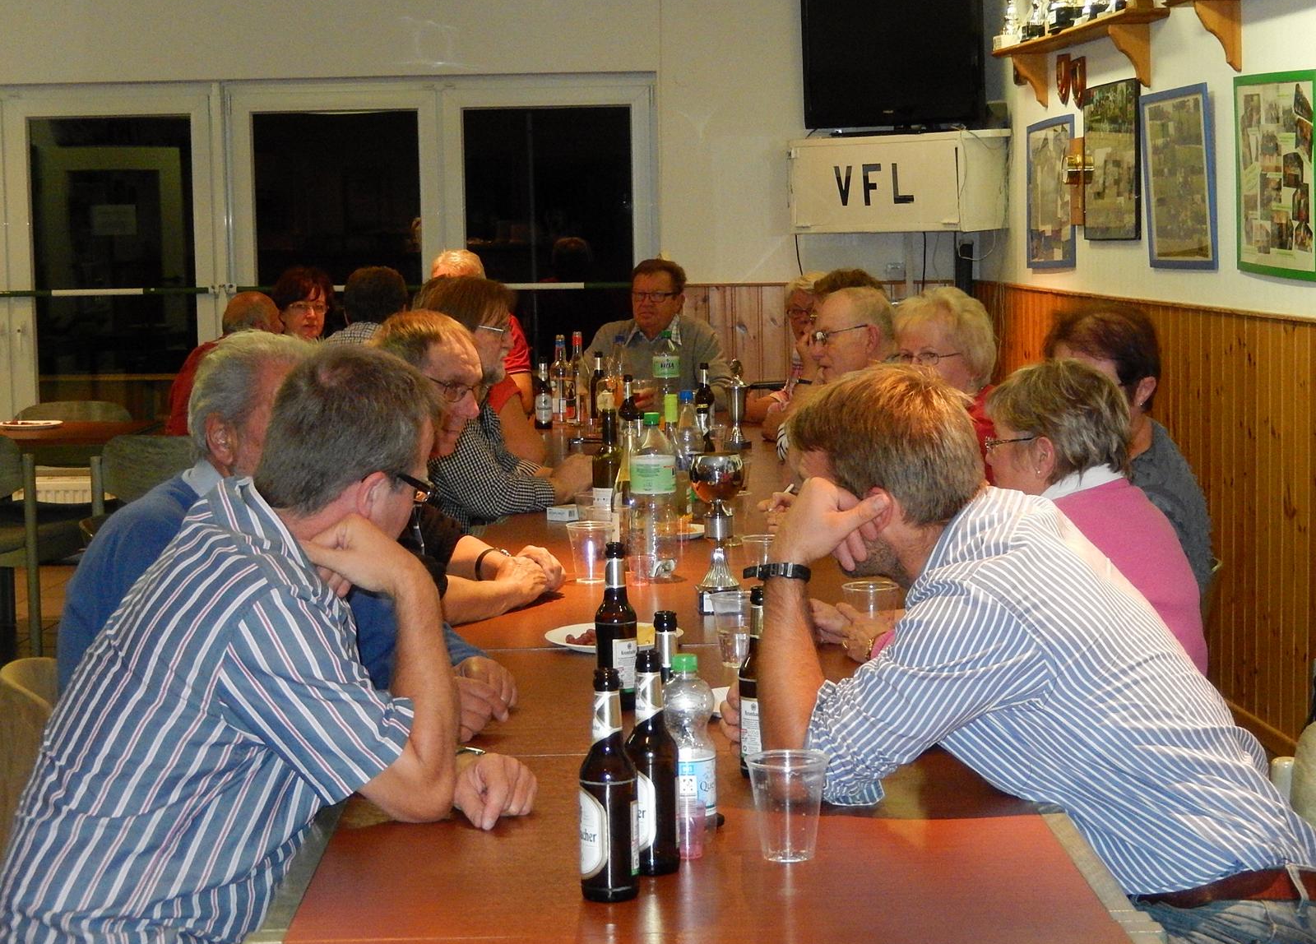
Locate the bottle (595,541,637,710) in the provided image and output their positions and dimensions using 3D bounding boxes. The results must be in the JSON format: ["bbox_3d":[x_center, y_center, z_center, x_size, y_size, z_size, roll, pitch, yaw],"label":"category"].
[{"bbox_3d":[-0.059,0.220,4.012,0.061,0.236,0.061,-1,5,0],"label":"bottle"}]

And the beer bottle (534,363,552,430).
[{"bbox_3d":[-0.402,-0.271,9.799,0.061,0.236,0.061,-1,5,-2],"label":"beer bottle"}]

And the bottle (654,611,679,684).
[{"bbox_3d":[0.012,0.282,3.276,0.061,0.236,0.061,-1,5,0],"label":"bottle"}]

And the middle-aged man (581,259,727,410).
[{"bbox_3d":[-0.001,-0.061,9.482,0.540,1.320,0.560,0,5,3],"label":"middle-aged man"}]

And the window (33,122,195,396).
[{"bbox_3d":[-2.368,-0.878,12.115,0.709,1.344,0.060,-1,5,-1],"label":"window"}]

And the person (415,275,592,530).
[{"bbox_3d":[-0.457,0.211,6.494,0.640,1.320,0.520,0,5,3],"label":"person"}]

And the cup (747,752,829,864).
[{"bbox_3d":[0.141,0.365,3.018,0.091,0.110,0.091,-1,5,0],"label":"cup"}]

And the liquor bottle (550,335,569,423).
[{"bbox_3d":[-0.353,-0.340,10.099,0.075,0.316,0.075,-1,5,-2],"label":"liquor bottle"}]

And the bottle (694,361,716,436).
[{"bbox_3d":[0.159,-0.250,9.320,0.062,0.236,0.062,-1,5,0],"label":"bottle"}]

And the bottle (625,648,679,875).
[{"bbox_3d":[-0.007,0.314,2.995,0.061,0.237,0.061,-1,5,0],"label":"bottle"}]

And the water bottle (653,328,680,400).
[{"bbox_3d":[0.033,-0.317,9.359,0.089,0.320,0.089,-1,5,0],"label":"water bottle"}]

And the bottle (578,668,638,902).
[{"bbox_3d":[-0.052,0.325,2.883,0.061,0.237,0.061,-1,5,0],"label":"bottle"}]

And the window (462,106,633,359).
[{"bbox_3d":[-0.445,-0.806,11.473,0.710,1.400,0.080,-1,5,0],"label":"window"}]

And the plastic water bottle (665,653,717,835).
[{"bbox_3d":[0.037,0.312,3.192,0.064,0.202,0.064,-1,5,0],"label":"plastic water bottle"}]

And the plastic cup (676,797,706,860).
[{"bbox_3d":[0.033,0.393,3.051,0.039,0.060,0.039,-1,5,0],"label":"plastic cup"}]

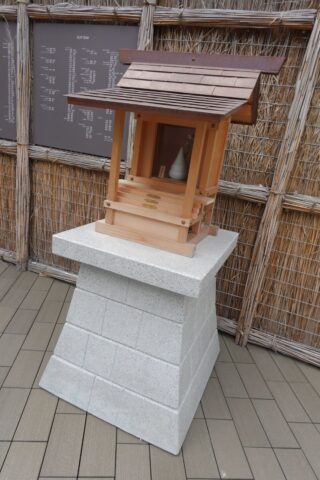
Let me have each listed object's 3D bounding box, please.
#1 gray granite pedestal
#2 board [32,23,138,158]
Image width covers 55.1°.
[{"bbox_3d":[-0.057,0.390,1.851,0.830,0.887,0.918,15,18,20],"label":"gray granite pedestal"},{"bbox_3d":[-0.651,-1.210,2.494,0.995,0.969,0.022,15,18,20],"label":"board"}]

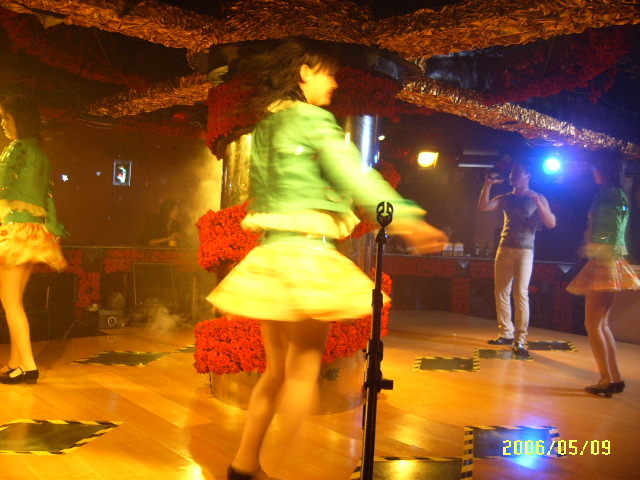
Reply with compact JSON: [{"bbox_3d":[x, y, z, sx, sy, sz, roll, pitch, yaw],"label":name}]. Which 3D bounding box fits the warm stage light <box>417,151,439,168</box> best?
[{"bbox_3d":[1.445,-1.082,8.700,0.290,0.250,0.250,3,-1,12],"label":"warm stage light"}]

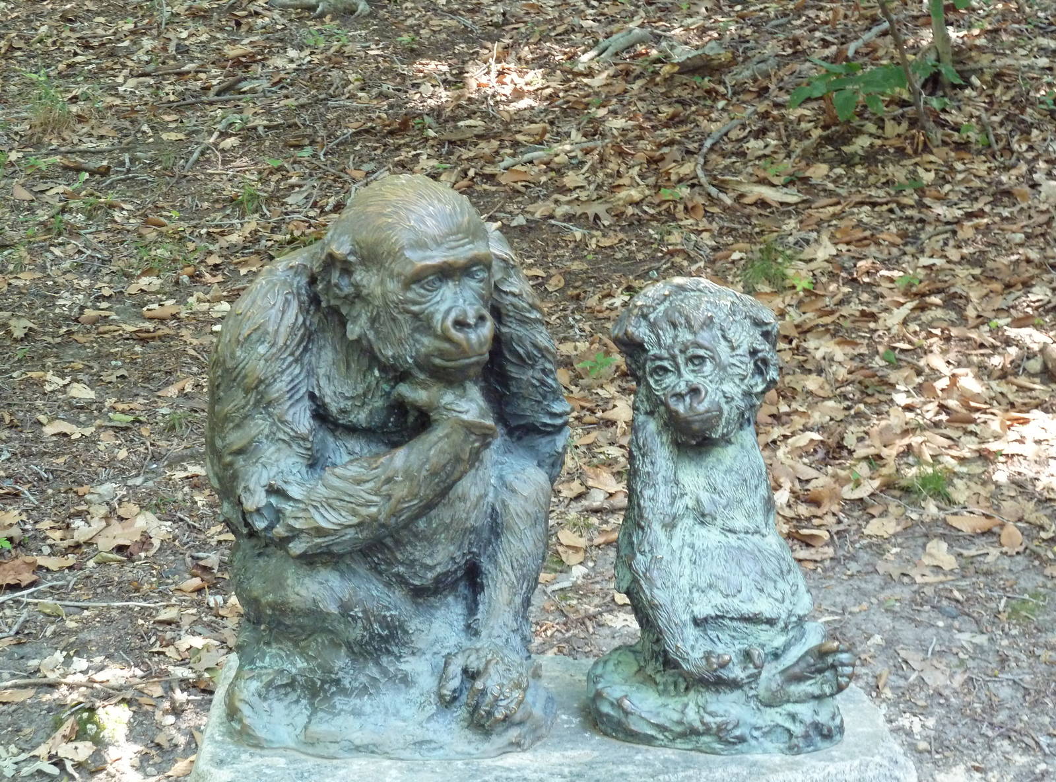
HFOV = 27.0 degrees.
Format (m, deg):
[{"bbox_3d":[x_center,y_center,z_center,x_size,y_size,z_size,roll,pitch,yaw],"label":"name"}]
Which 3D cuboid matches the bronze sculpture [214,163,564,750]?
[{"bbox_3d":[-0.210,0.072,3.287,0.530,0.810,0.500,-8,17,-27],"label":"bronze sculpture"}]

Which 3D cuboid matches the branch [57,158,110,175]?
[{"bbox_3d":[-1.213,-0.610,5.997,0.150,0.024,0.027,8,24,18],"label":"branch"}]

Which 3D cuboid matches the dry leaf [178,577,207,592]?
[{"bbox_3d":[-0.780,0.450,5.105,0.068,0.020,0.036,-4,20,-11],"label":"dry leaf"}]

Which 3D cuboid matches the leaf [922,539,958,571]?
[{"bbox_3d":[0.934,0.372,4.991,0.085,0.032,0.090,0,15,0],"label":"leaf"}]

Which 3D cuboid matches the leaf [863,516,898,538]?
[{"bbox_3d":[0.859,0.332,5.346,0.084,0.018,0.064,-2,22,-5],"label":"leaf"}]

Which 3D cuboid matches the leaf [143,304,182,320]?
[{"bbox_3d":[-1.000,-0.214,6.000,0.106,0.025,0.050,0,23,0],"label":"leaf"}]

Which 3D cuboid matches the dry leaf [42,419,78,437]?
[{"bbox_3d":[-1.106,0.088,5.200,0.090,0.020,0.055,0,23,0],"label":"dry leaf"}]

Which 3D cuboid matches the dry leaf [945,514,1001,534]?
[{"bbox_3d":[0.973,0.290,4.800,0.122,0.022,0.058,0,23,0],"label":"dry leaf"}]

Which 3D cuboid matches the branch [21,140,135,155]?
[{"bbox_3d":[-1.595,-0.863,7.798,0.410,0.020,0.025,-6,25,-14],"label":"branch"}]

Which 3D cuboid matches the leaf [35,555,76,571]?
[{"bbox_3d":[-1.067,0.387,4.963,0.095,0.020,0.055,0,15,0],"label":"leaf"}]

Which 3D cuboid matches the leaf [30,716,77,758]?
[{"bbox_3d":[-0.707,0.515,3.271,0.038,0.025,0.100,11,25,26],"label":"leaf"}]

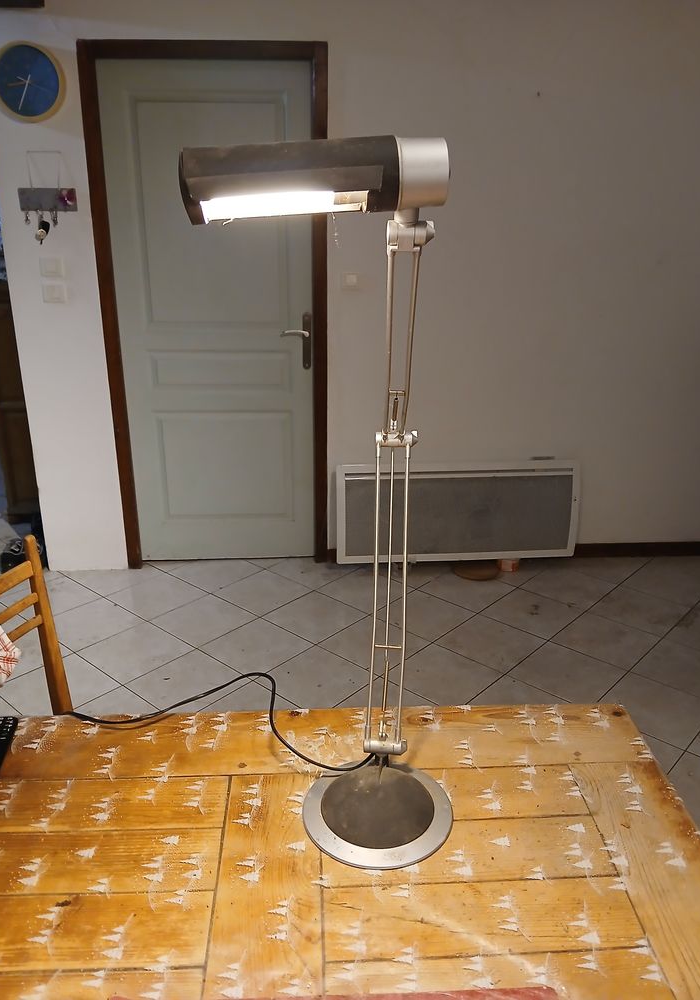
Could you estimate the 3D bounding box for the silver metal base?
[{"bbox_3d":[0.037,0.399,0.983,0.197,0.025,0.197,1,20,1],"label":"silver metal base"}]

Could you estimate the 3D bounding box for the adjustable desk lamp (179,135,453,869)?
[{"bbox_3d":[-0.006,0.010,0.921,0.293,0.800,0.335,1,20,1],"label":"adjustable desk lamp"}]

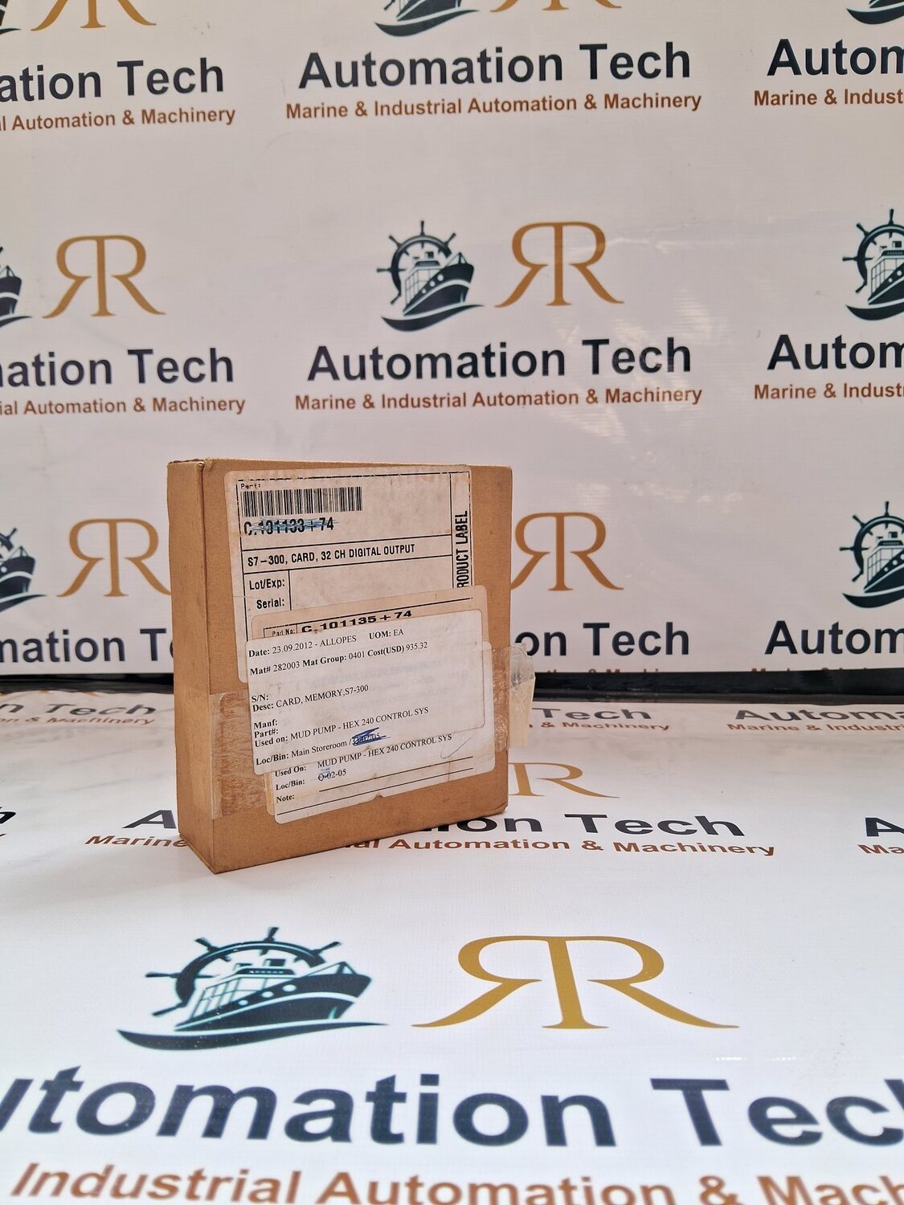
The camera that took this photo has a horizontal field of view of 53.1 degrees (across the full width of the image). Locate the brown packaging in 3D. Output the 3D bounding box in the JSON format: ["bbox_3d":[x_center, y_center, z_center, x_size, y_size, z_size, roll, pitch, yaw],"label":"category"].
[{"bbox_3d":[-0.043,0.019,0.376,0.130,0.150,0.047,-4,8,-31],"label":"brown packaging"}]

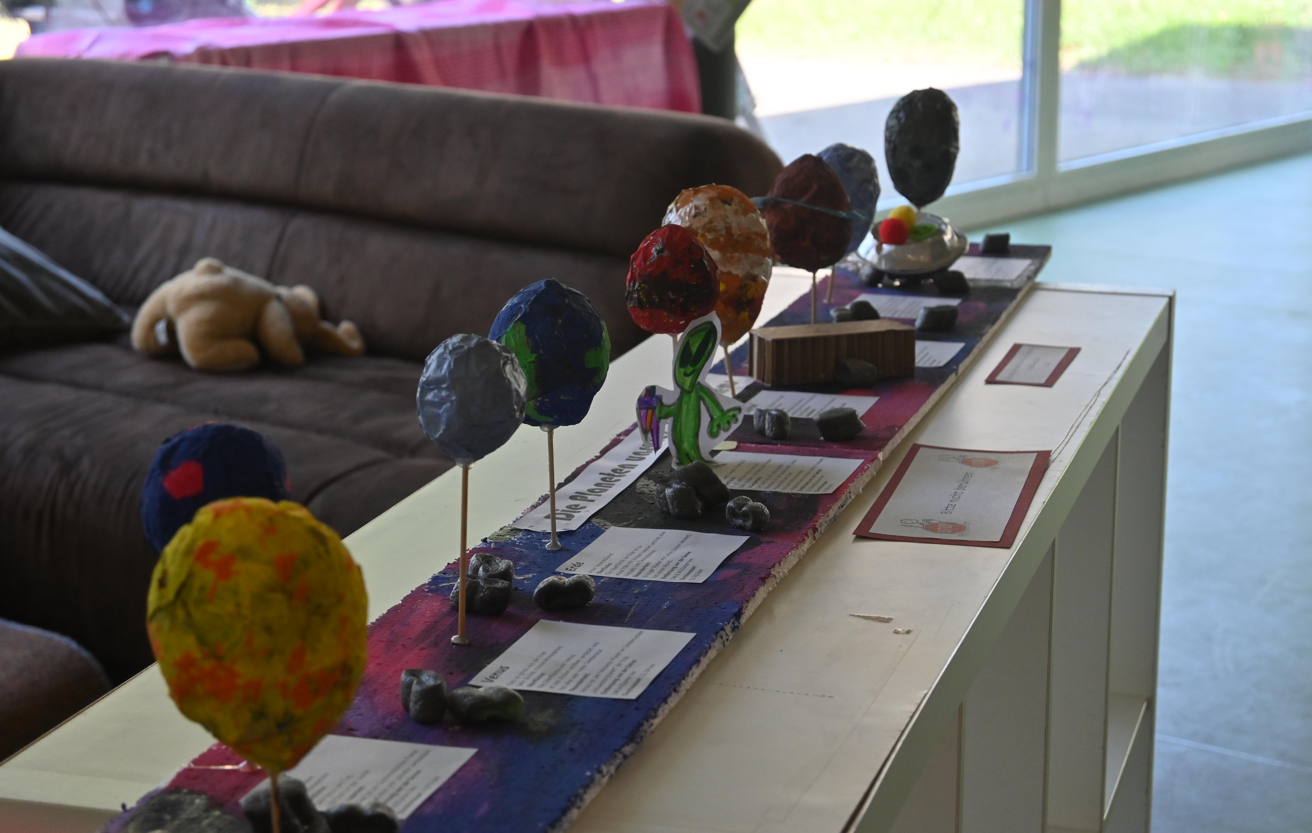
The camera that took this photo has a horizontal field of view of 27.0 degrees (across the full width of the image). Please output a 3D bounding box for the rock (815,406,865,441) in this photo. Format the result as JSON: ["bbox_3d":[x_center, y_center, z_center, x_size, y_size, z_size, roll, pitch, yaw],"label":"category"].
[{"bbox_3d":[0.127,0.004,1.874,0.034,0.019,0.024,-1,13,-6],"label":"rock"}]

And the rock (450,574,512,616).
[{"bbox_3d":[-0.095,0.097,1.486,0.034,0.021,0.021,-1,13,-4],"label":"rock"}]

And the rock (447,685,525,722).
[{"bbox_3d":[-0.082,0.138,1.318,0.037,0.016,0.020,-1,13,-4],"label":"rock"}]

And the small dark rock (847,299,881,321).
[{"bbox_3d":[0.175,-0.089,2.295,0.028,0.018,0.022,0,13,0],"label":"small dark rock"}]

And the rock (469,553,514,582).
[{"bbox_3d":[-0.090,0.087,1.497,0.025,0.019,0.021,0,13,0],"label":"rock"}]

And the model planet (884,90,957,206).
[{"bbox_3d":[0.247,-0.249,2.536,0.069,0.113,0.069,1,13,5],"label":"model planet"}]

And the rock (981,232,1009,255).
[{"bbox_3d":[0.326,-0.166,2.630,0.028,0.020,0.020,2,13,7],"label":"rock"}]

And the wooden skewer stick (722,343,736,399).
[{"bbox_3d":[0.054,-0.031,1.973,0.004,0.045,0.004,-10,12,2],"label":"wooden skewer stick"}]

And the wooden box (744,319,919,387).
[{"bbox_3d":[0.133,-0.048,2.069,0.119,0.035,0.041,-5,14,-22],"label":"wooden box"}]

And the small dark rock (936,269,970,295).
[{"bbox_3d":[0.262,-0.118,2.413,0.031,0.023,0.023,1,13,6],"label":"small dark rock"}]

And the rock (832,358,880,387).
[{"bbox_3d":[0.150,-0.033,2.051,0.035,0.021,0.022,1,13,4],"label":"rock"}]

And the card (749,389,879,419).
[{"bbox_3d":[0.111,-0.009,1.988,0.090,0.003,0.077,4,13,16],"label":"card"}]

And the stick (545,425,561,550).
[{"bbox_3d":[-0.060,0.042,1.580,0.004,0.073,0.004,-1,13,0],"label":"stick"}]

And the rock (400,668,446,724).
[{"bbox_3d":[-0.112,0.135,1.316,0.019,0.024,0.028,-6,14,-24],"label":"rock"}]

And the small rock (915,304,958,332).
[{"bbox_3d":[0.233,-0.084,2.270,0.032,0.019,0.025,-4,13,-17],"label":"small rock"}]

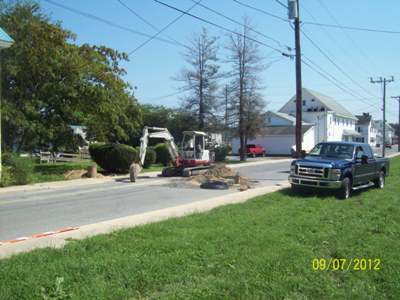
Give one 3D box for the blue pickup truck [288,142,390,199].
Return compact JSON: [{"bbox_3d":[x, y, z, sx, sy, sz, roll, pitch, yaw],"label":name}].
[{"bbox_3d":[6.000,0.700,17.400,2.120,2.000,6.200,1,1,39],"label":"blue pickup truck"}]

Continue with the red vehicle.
[{"bbox_3d":[7.007,0.159,55.000,1.800,1.680,4.500,0,1,-35],"label":"red vehicle"}]

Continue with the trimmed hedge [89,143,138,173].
[{"bbox_3d":[-5.540,0.535,26.800,2.700,1.950,3.000,1,1,29],"label":"trimmed hedge"}]

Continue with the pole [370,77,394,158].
[{"bbox_3d":[22.460,-3.948,51.000,2.500,10.000,0.350,1,1,30],"label":"pole"}]

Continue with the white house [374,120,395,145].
[{"bbox_3d":[68.744,-6.409,155.000,9.500,9.200,10.000,1,1,29],"label":"white house"}]

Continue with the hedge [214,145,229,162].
[{"bbox_3d":[2.065,0.309,41.500,1.600,1.750,1.600,1,1,29],"label":"hedge"}]

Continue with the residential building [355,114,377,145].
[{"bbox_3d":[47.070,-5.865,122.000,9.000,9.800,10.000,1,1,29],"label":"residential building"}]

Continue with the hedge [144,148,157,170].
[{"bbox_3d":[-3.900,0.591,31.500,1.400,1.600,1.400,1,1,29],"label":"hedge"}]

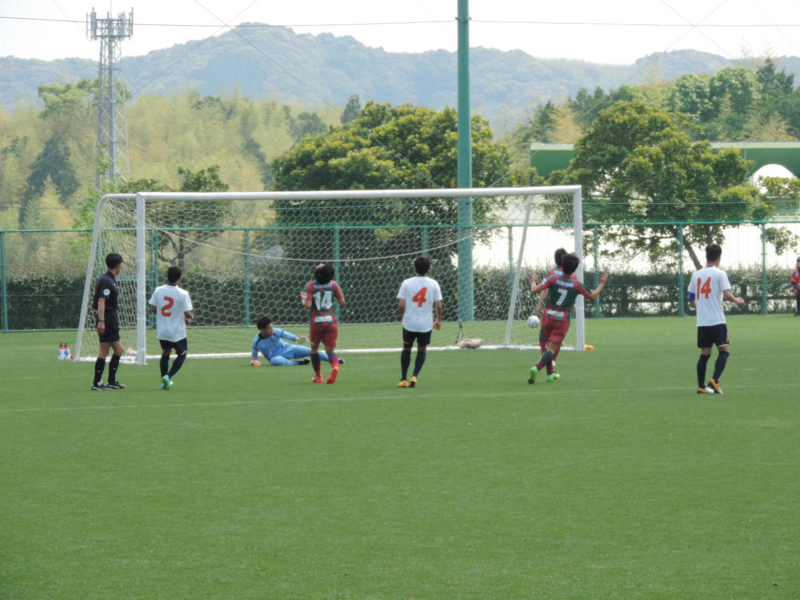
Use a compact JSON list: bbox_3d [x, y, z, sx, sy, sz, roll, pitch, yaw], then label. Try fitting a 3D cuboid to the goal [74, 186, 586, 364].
[{"bbox_3d":[-1.046,-0.416,88.264,7.560,2.560,2.360,-1,1,-28],"label":"goal"}]

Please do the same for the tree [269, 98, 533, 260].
[{"bbox_3d":[0.094,-1.916,121.000,5.610,4.520,5.330,-1,1,0],"label":"tree"}]

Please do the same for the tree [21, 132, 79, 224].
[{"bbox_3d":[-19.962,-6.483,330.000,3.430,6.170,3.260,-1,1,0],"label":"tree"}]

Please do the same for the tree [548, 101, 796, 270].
[{"bbox_3d":[5.896,-2.045,125.000,5.370,4.540,5.100,-1,1,0],"label":"tree"}]

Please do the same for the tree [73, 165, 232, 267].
[{"bbox_3d":[-5.055,-1.195,118.000,3.270,3.150,3.100,-1,1,0],"label":"tree"}]

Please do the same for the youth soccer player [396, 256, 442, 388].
[{"bbox_3d":[0.251,0.263,72.695,0.560,1.660,0.360,-1,1,3],"label":"youth soccer player"}]

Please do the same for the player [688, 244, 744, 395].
[{"bbox_3d":[3.724,0.222,68.555,0.570,1.760,0.470,0,1,33],"label":"player"}]

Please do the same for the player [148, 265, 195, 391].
[{"bbox_3d":[-2.910,0.339,73.398,0.540,1.590,0.420,-1,1,18],"label":"player"}]

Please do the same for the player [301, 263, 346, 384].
[{"bbox_3d":[-1.005,0.298,74.907,0.580,1.560,0.450,-1,1,0],"label":"player"}]

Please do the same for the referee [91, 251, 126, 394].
[{"bbox_3d":[-3.708,0.267,73.693,0.420,1.750,0.480,-1,1,-18],"label":"referee"}]

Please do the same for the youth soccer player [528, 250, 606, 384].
[{"bbox_3d":[2.104,0.224,73.466,0.970,1.650,0.600,-1,1,3],"label":"youth soccer player"}]

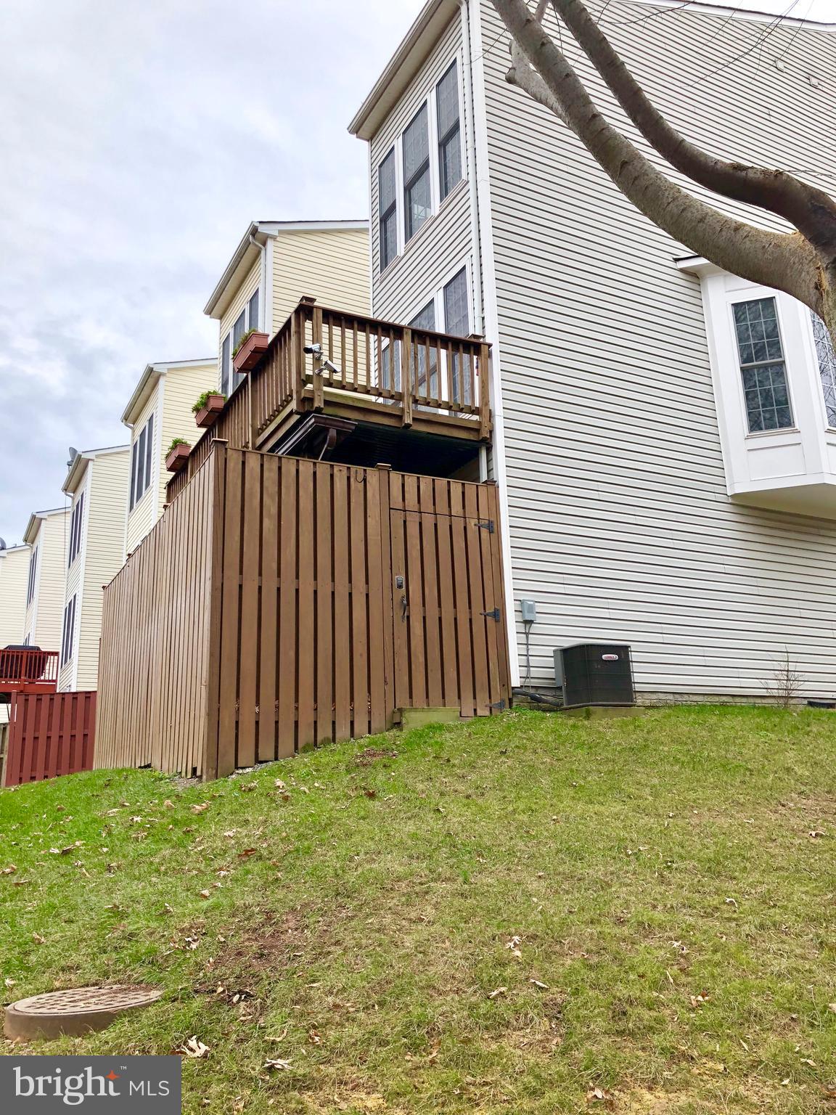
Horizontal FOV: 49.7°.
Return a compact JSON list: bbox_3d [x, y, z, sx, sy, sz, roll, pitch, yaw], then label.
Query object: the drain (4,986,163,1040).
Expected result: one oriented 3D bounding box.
[{"bbox_3d":[-1.485,2.065,4.046,0.666,0.150,0.666,6,-17,-27],"label":"drain"}]

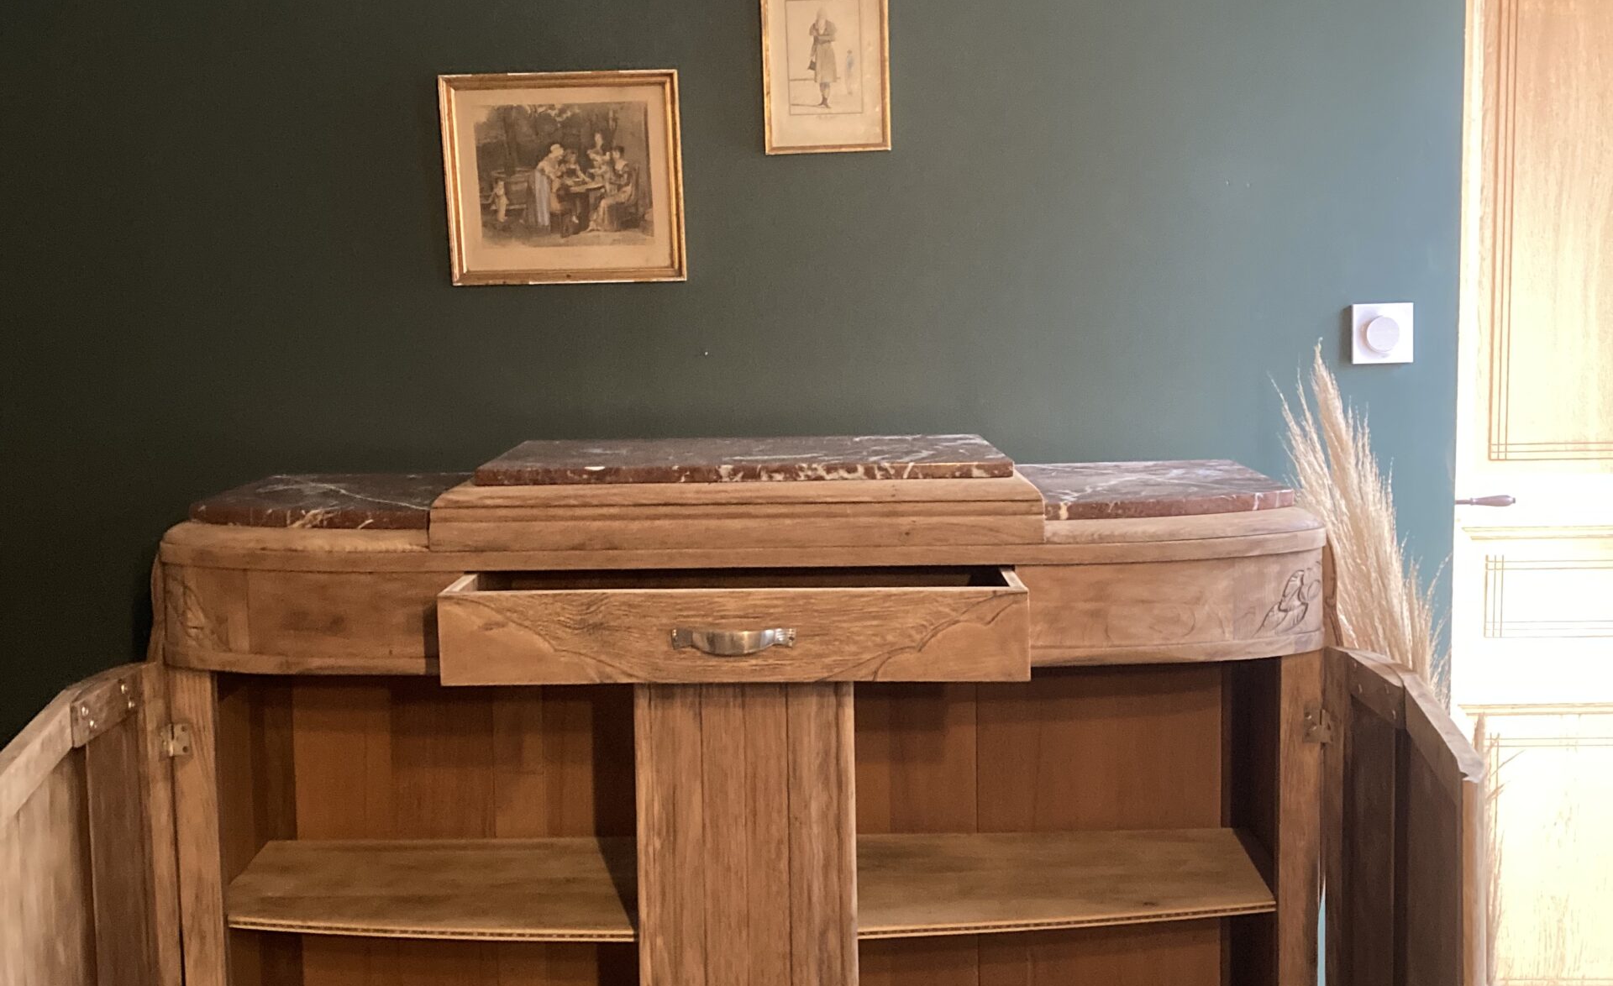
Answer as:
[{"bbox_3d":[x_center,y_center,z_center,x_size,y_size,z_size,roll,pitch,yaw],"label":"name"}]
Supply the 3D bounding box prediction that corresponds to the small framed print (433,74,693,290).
[{"bbox_3d":[-0.327,-0.425,2.355,0.322,0.281,0.024,-1,6,1],"label":"small framed print"}]

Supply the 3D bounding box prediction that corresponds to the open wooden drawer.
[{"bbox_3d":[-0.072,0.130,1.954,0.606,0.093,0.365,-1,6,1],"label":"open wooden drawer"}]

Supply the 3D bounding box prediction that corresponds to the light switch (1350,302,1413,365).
[{"bbox_3d":[0.782,-0.215,2.358,0.081,0.081,0.030,-1,6,1],"label":"light switch"}]

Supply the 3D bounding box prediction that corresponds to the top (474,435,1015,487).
[{"bbox_3d":[-0.073,-0.043,2.166,0.614,0.019,0.416,-1,6,1],"label":"top"}]

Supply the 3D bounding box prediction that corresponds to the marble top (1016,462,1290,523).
[{"bbox_3d":[0.419,-0.007,2.143,0.315,0.021,0.457,-1,6,1],"label":"marble top"}]

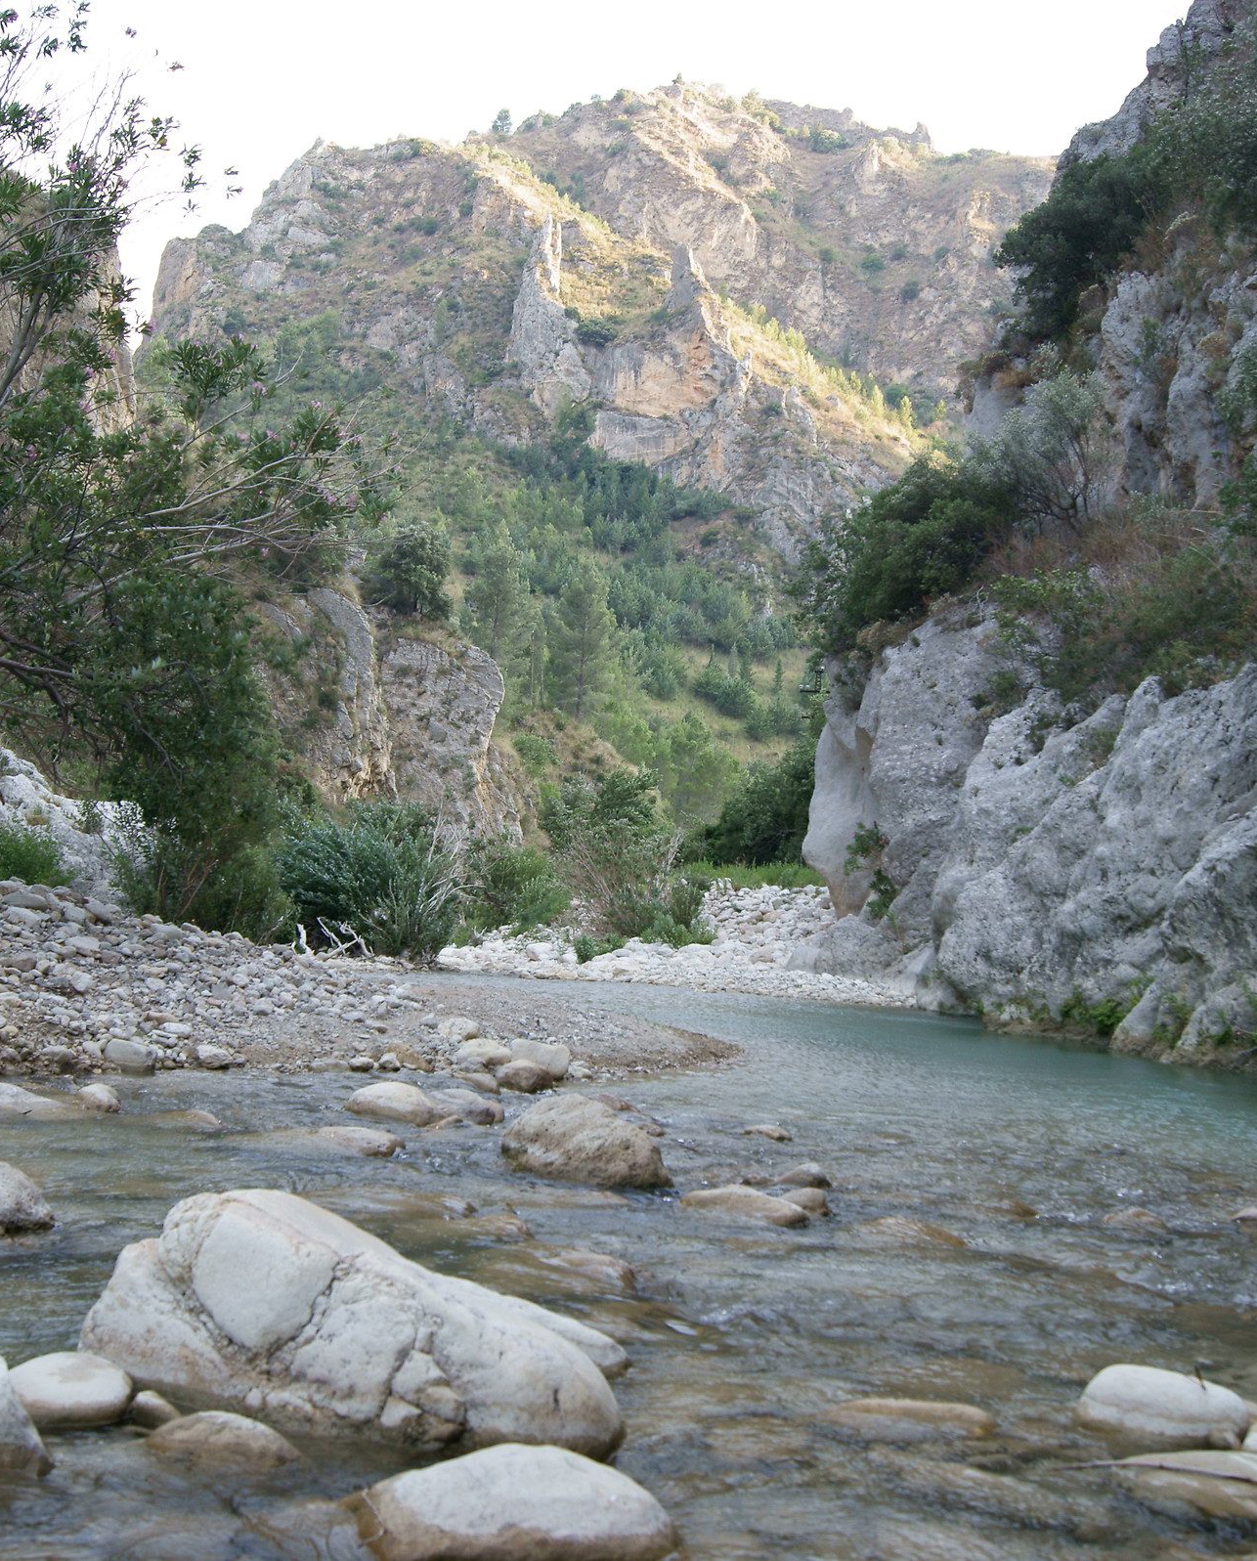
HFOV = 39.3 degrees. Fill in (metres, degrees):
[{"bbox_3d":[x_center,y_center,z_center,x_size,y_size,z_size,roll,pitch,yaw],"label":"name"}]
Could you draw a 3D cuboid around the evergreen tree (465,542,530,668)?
[{"bbox_3d":[-6.112,-7.946,82.000,2.980,6.220,2.980,0,-2,0],"label":"evergreen tree"}]

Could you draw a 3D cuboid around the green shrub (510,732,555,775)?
[{"bbox_3d":[-2.981,-0.831,55.000,1.390,1.330,1.320,0,-2,0],"label":"green shrub"}]

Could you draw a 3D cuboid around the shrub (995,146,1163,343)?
[{"bbox_3d":[6.896,-8.229,27.000,2.540,2.840,2.410,0,-2,0],"label":"shrub"}]

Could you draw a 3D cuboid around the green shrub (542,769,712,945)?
[{"bbox_3d":[-0.012,0.995,23.000,2.140,2.230,1.930,0,-2,0],"label":"green shrub"}]

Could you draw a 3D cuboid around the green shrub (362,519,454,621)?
[{"bbox_3d":[-6.029,-5.752,48.000,2.430,2.670,2.310,0,-2,0],"label":"green shrub"}]

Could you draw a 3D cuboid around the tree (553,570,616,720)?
[{"bbox_3d":[-2.171,-6.643,85.000,3.090,7.130,3.090,0,-2,0],"label":"tree"}]

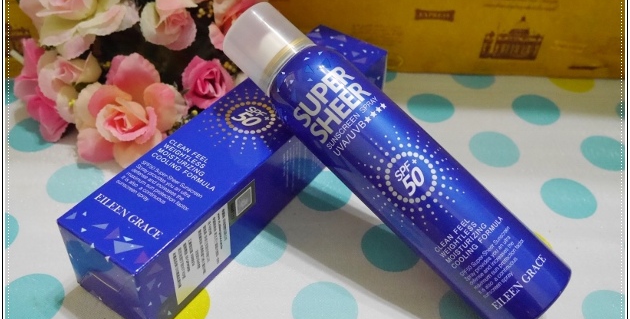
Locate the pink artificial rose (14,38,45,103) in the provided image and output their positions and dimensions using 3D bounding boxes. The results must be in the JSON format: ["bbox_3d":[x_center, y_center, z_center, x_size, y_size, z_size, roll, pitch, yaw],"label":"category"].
[{"bbox_3d":[-0.166,-0.051,0.388,0.026,0.036,0.028,12,8,10],"label":"pink artificial rose"}]

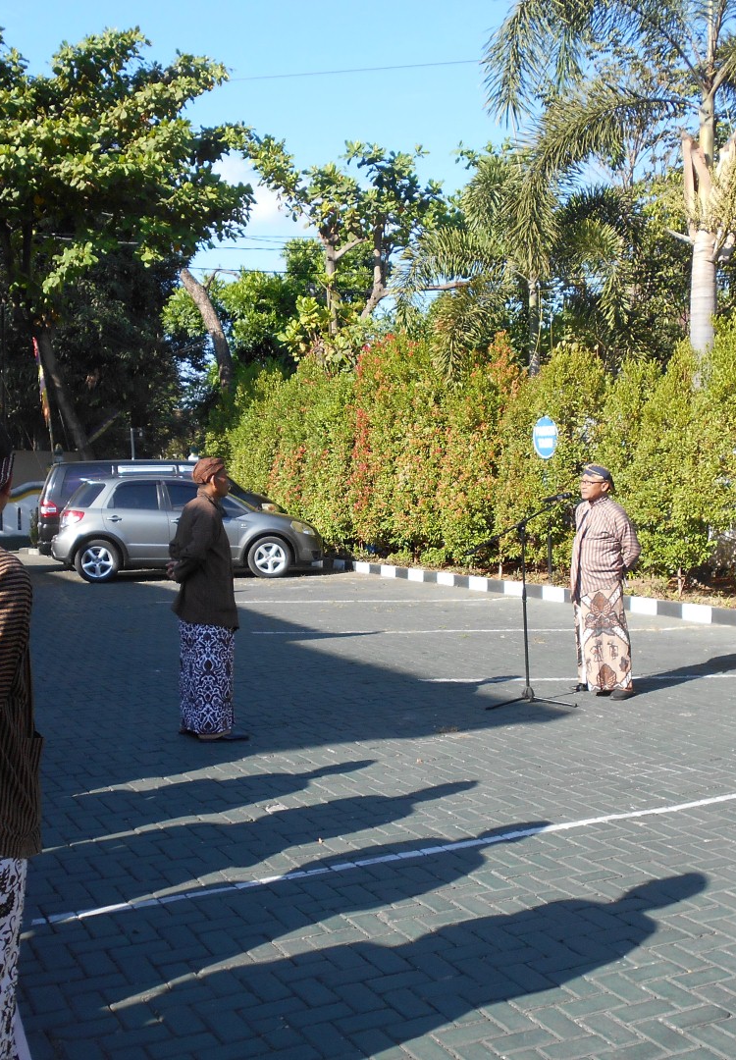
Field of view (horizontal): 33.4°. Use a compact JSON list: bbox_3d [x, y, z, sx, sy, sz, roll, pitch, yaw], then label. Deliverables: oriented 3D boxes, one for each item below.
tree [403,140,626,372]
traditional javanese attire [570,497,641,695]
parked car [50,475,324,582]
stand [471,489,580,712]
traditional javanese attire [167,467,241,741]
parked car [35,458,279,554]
[{"bbox_3d":[2.550,-2.900,21.500,3.900,7.100,3.900,0,2,0],"label":"tree"},{"bbox_3d":[1.700,0.450,8.740,0.380,1.450,0.500,-1,2,-28],"label":"traditional javanese attire"},{"bbox_3d":[-2.900,-0.072,18.950,4.140,1.605,1.755,-1,2,-17],"label":"parked car"},{"bbox_3d":[1.080,0.465,8.420,0.840,1.430,0.580,-1,2,-26],"label":"stand"},{"bbox_3d":[-0.975,0.405,7.270,0.380,1.640,0.500,-1,2,-20],"label":"traditional javanese attire"},{"bbox_3d":[-3.600,-0.300,22.000,4.400,1.790,1.740,-1,2,-17],"label":"parked car"}]

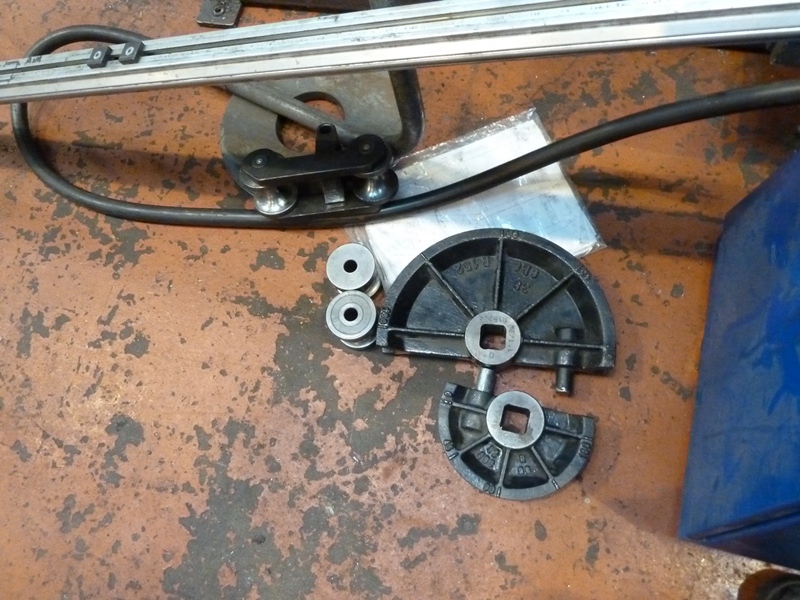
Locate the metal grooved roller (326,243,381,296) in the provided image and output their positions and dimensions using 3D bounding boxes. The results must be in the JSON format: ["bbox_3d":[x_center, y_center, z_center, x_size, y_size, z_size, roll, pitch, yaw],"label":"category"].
[{"bbox_3d":[-0.064,-0.039,0.818,0.068,0.049,0.068,0,73,8],"label":"metal grooved roller"}]

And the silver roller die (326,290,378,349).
[{"bbox_3d":[-0.062,0.028,0.797,0.068,0.049,0.068,0,73,8],"label":"silver roller die"}]

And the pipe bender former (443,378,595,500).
[{"bbox_3d":[0.139,0.179,0.731,0.192,0.043,0.137,13,76,11],"label":"pipe bender former"}]

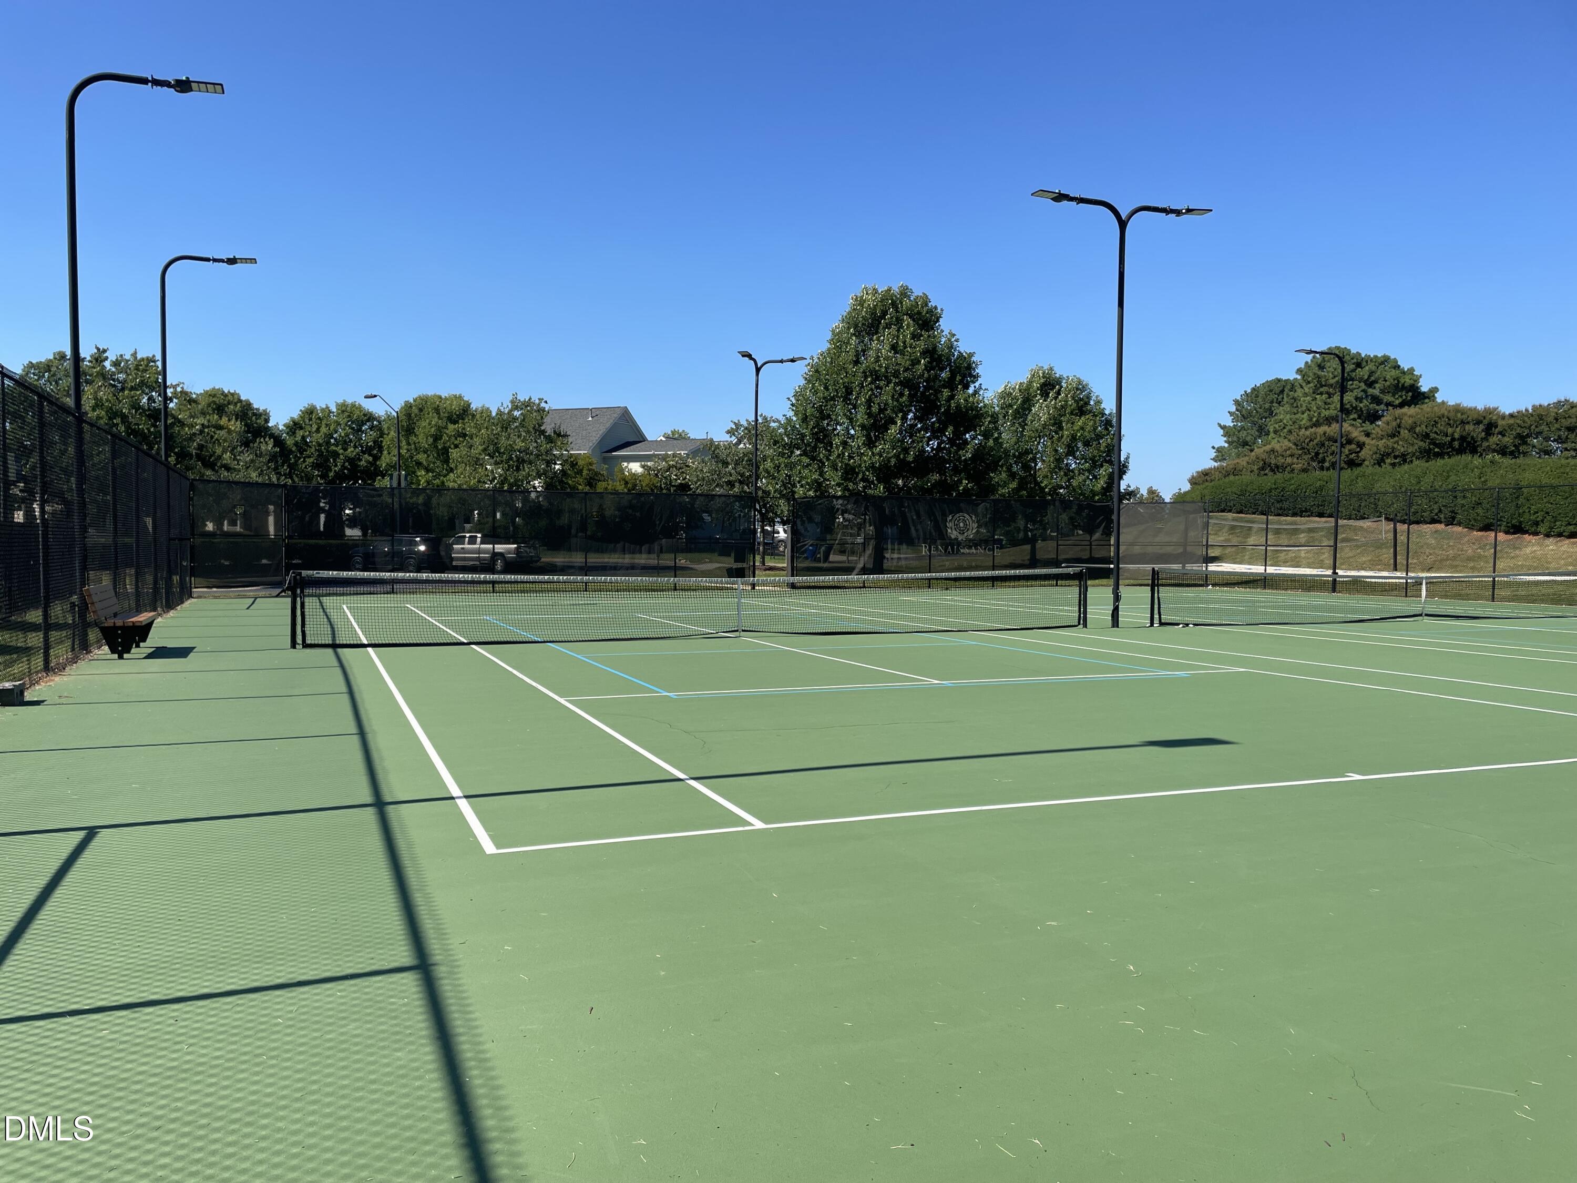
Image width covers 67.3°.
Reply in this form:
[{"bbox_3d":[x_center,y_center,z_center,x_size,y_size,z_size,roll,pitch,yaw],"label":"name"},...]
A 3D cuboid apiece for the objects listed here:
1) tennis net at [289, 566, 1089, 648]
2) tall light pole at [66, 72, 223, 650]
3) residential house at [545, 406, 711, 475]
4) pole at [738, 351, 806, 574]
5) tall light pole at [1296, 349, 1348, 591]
[{"bbox_3d":[-0.750,0.203,18.684,13.000,1.070,0.100,0,2,-22],"label":"tennis net"},{"bbox_3d":[-8.650,-3.021,16.019,1.880,7.600,0.330,0,2,-22],"label":"tall light pole"},{"bbox_3d":[-10.800,-7.200,76.500,12.500,9.300,11.000,1,2,15],"label":"residential house"},{"bbox_3d":[-0.888,-3.869,38.880,2.650,7.650,1.450,0,2,-22],"label":"pole"},{"bbox_3d":[16.785,-3.795,37.627,1.950,7.650,0.350,0,2,-22],"label":"tall light pole"}]

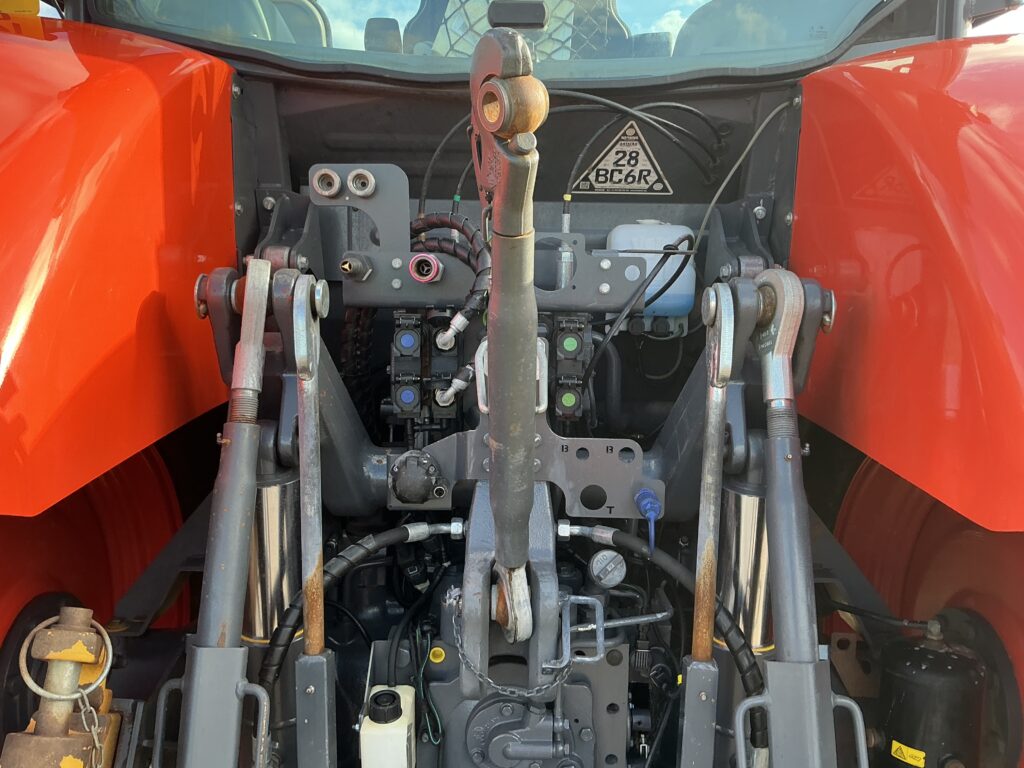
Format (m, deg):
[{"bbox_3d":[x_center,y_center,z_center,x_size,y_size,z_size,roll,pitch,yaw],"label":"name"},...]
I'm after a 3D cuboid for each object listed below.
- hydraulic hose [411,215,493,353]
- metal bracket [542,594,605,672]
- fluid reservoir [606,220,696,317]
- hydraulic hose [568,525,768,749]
[{"bbox_3d":[-0.089,-0.151,1.220,0.112,0.195,0.130,1,8,0],"label":"hydraulic hose"},{"bbox_3d":[0.079,0.309,1.030,0.072,0.082,0.045,1,8,0],"label":"metal bracket"},{"bbox_3d":[0.221,-0.183,1.310,0.130,0.142,0.100,1,8,0],"label":"fluid reservoir"},{"bbox_3d":[0.212,0.343,1.130,0.260,0.285,0.120,1,8,0],"label":"hydraulic hose"}]

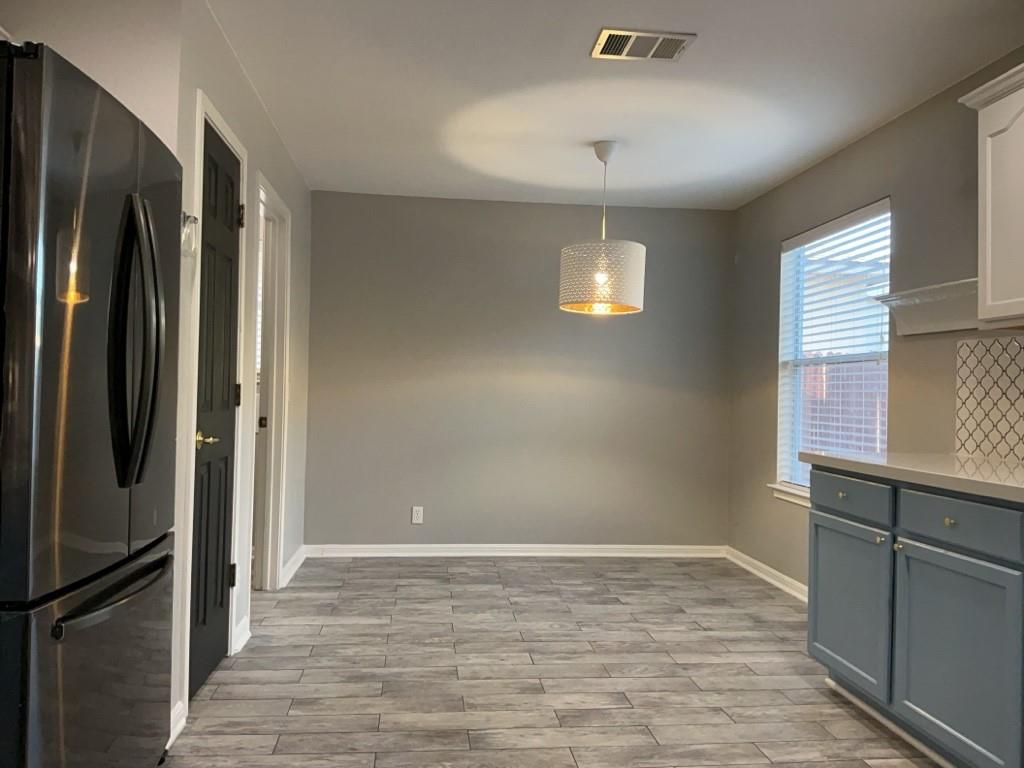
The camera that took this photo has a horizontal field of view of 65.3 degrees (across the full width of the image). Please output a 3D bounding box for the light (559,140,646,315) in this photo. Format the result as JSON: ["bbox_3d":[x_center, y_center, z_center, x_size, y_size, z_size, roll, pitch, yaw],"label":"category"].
[{"bbox_3d":[0.473,-0.818,4.135,0.440,0.874,0.440,1,-1,-6],"label":"light"}]

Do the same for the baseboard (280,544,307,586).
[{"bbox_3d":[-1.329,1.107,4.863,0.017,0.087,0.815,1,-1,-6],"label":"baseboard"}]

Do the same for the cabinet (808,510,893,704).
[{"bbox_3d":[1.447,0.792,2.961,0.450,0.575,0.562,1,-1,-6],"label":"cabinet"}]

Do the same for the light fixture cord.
[{"bbox_3d":[0.475,-0.934,4.136,0.016,0.448,0.016,1,-1,-6],"label":"light fixture cord"}]

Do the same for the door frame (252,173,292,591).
[{"bbox_3d":[-1.276,0.089,4.019,0.140,2.108,0.890,1,-1,-6],"label":"door frame"}]

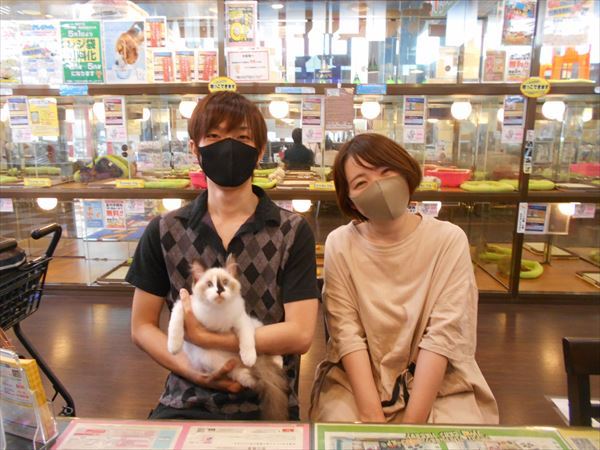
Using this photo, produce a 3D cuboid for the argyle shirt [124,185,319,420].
[{"bbox_3d":[-0.205,0.205,1.180,0.500,0.620,0.290,-1,11,-3],"label":"argyle shirt"}]

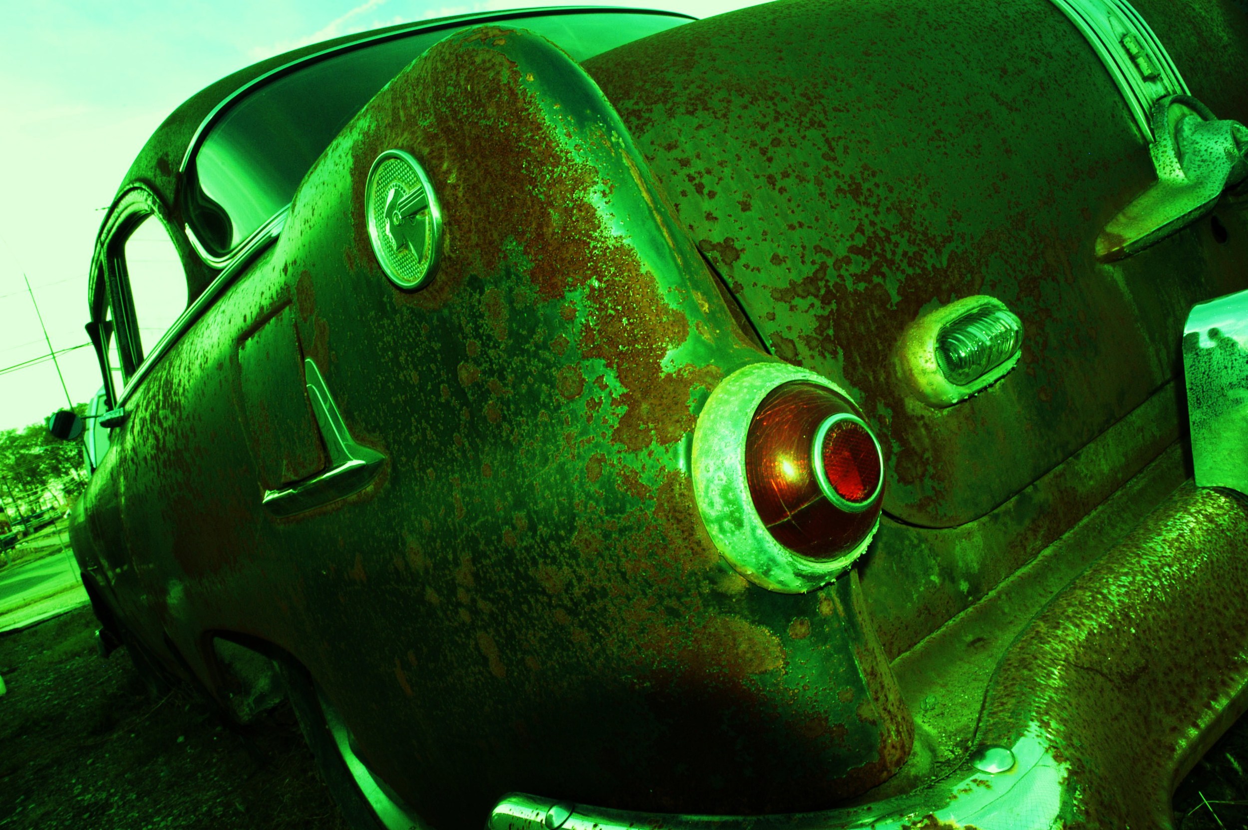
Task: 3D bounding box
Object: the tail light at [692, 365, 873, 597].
[{"bbox_3d":[0.130,0.037,0.622,0.160,0.160,0.070,-23,3,-33],"label":"tail light"}]

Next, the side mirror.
[{"bbox_3d":[-1.993,0.040,3.338,0.110,0.108,0.040,-24,6,-38],"label":"side mirror"}]

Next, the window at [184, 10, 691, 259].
[{"bbox_3d":[-0.129,-0.678,1.910,1.400,0.360,0.540,-23,6,-32],"label":"window"}]

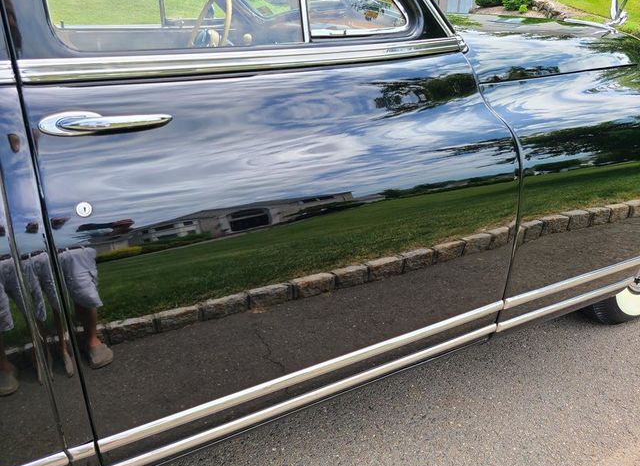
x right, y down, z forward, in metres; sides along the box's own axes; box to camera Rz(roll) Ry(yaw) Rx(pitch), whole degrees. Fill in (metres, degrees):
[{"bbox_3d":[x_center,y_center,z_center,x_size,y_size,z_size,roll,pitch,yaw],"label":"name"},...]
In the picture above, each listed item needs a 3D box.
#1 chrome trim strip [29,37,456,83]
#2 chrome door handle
[{"bbox_3d":[-0.056,-0.334,0.903,0.885,0.038,0.030,-14,27,-27],"label":"chrome trim strip"},{"bbox_3d":[-0.321,-0.167,0.733,0.185,0.036,0.048,-13,27,-25],"label":"chrome door handle"}]

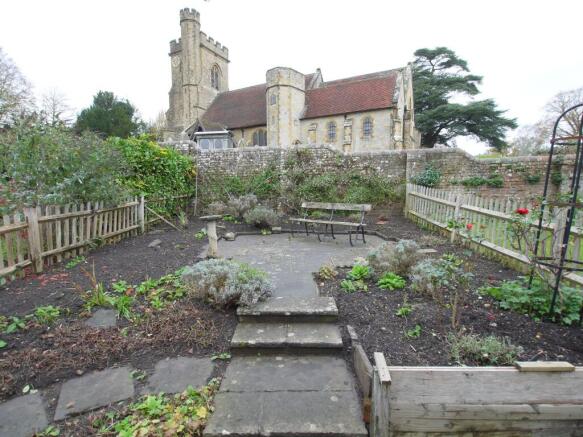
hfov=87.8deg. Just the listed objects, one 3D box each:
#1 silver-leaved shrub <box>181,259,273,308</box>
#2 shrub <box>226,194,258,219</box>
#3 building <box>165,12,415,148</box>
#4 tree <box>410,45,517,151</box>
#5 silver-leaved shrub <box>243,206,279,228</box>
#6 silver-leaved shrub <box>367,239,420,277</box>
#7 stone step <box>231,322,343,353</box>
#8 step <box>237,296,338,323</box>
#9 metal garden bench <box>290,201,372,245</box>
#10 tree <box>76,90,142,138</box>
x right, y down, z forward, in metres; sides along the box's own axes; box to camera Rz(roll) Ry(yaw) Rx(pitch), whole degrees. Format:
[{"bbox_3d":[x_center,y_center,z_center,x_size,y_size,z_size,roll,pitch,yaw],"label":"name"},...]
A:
[{"bbox_3d":[-0.751,0.675,3.672,1.050,0.430,0.880,0,8,0],"label":"silver-leaved shrub"},{"bbox_3d":[-1.379,-0.283,8.538,0.880,0.660,0.820,0,8,0],"label":"shrub"},{"bbox_3d":[-2.230,-15.350,34.469,31.400,17.700,10.400,5,9,35],"label":"building"},{"bbox_3d":[21.839,-15.078,40.359,16.500,15.000,15.500,0,8,0],"label":"tree"},{"bbox_3d":[-0.746,-0.055,7.660,0.840,0.520,0.800,0,8,0],"label":"silver-leaved shrub"},{"bbox_3d":[1.456,0.476,4.402,0.750,0.470,0.700,0,8,0],"label":"silver-leaved shrub"},{"bbox_3d":[-0.036,1.139,2.920,1.010,0.131,0.383,0,8,1],"label":"stone step"},{"bbox_3d":[-0.036,0.979,3.249,1.020,0.120,0.377,0,8,1],"label":"step"},{"bbox_3d":[0.780,0.089,6.416,1.642,0.765,0.592,6,10,38],"label":"metal garden bench"},{"bbox_3d":[-21.559,-10.699,35.899,7.900,8.700,7.700,0,8,0],"label":"tree"}]

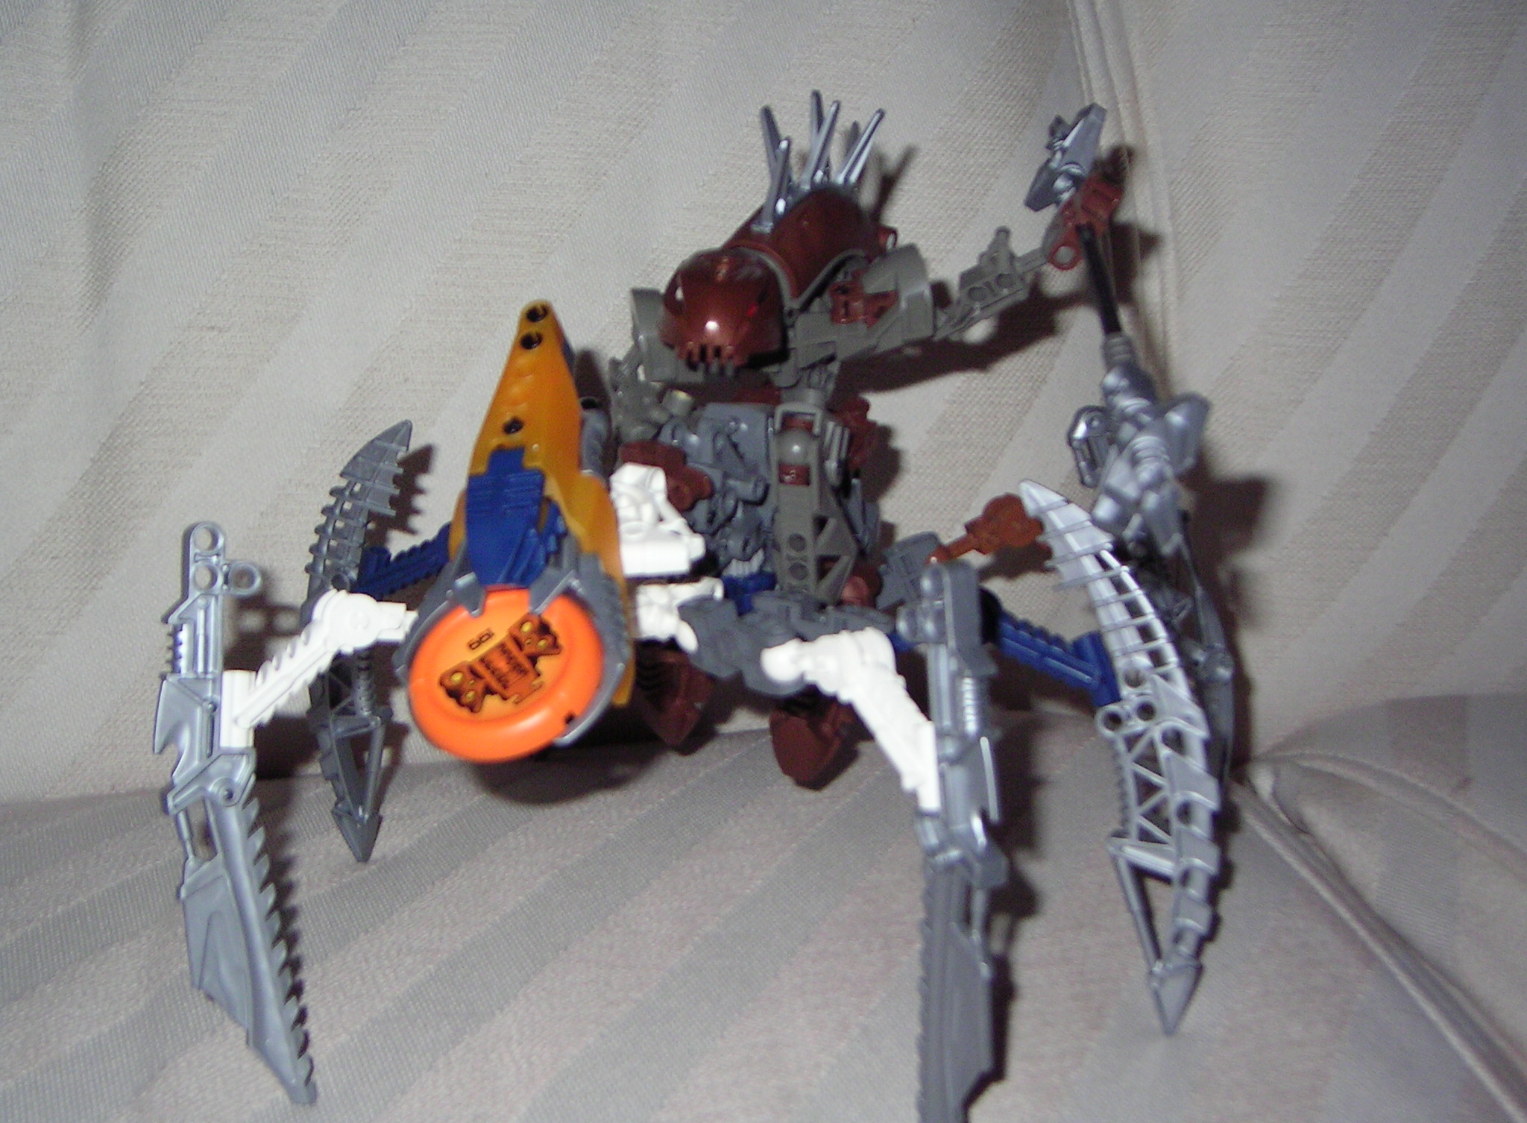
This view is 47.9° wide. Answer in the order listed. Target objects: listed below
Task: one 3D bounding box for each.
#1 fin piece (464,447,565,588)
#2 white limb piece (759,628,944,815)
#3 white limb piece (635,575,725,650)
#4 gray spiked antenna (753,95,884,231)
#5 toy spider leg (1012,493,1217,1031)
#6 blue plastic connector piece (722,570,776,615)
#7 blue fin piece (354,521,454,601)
[{"bbox_3d":[-0.053,-0.009,0.364,0.021,0.011,0.032,-6,57,15],"label":"fin piece"},{"bbox_3d":[0.021,0.028,0.362,0.017,0.028,0.071,35,-2,-32],"label":"white limb piece"},{"bbox_3d":[-0.021,0.012,0.403,0.020,0.017,0.018,5,21,20],"label":"white limb piece"},{"bbox_3d":[0.016,-0.112,0.485,0.030,0.034,0.038,9,23,30],"label":"gray spiked antenna"},{"bbox_3d":[0.081,0.041,0.373,0.026,0.124,0.012,-11,9,14],"label":"toy spider leg"},{"bbox_3d":[-0.004,0.008,0.424,0.014,0.011,0.012,5,21,20],"label":"blue plastic connector piece"},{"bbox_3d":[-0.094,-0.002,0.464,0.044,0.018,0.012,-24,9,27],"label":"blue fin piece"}]

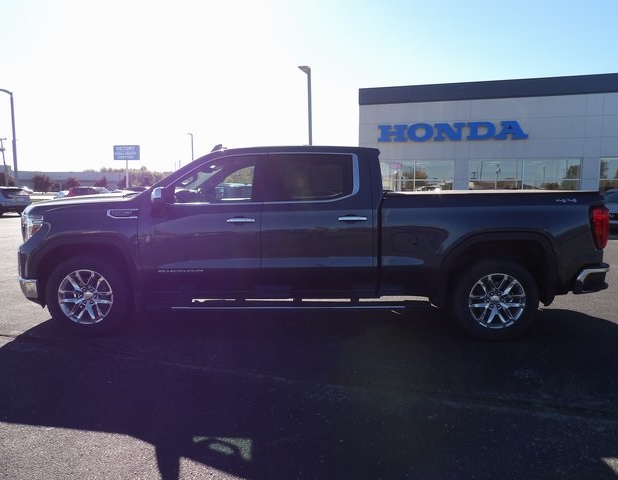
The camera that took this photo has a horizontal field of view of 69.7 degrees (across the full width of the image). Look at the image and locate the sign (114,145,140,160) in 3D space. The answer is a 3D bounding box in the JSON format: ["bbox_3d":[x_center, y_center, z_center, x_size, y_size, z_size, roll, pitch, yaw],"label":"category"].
[{"bbox_3d":[-20.942,-10.034,51.000,3.050,1.700,0.300,0,7,0],"label":"sign"}]

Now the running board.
[{"bbox_3d":[-0.182,0.634,4.354,2.336,0.090,0.160,0,7,1],"label":"running board"}]

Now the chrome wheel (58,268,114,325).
[{"bbox_3d":[-2.198,0.560,4.477,0.545,0.545,0.200,0,7,3],"label":"chrome wheel"}]

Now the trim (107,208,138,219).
[{"bbox_3d":[-1.789,-0.253,4.281,0.304,0.096,0.030,0,7,3],"label":"trim"}]

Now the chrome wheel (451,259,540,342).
[{"bbox_3d":[1.816,0.574,4.380,0.835,0.830,0.280,0,7,1],"label":"chrome wheel"}]

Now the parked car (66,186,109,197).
[{"bbox_3d":[-18.370,-3.725,38.000,4.450,1.630,1.820,1,7,5],"label":"parked car"}]

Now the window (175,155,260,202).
[{"bbox_3d":[-0.908,-0.590,4.308,0.818,0.477,0.060,0,-13,1],"label":"window"}]

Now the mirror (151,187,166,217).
[{"bbox_3d":[-1.401,-0.357,4.143,0.120,0.260,0.230,0,7,3],"label":"mirror"}]

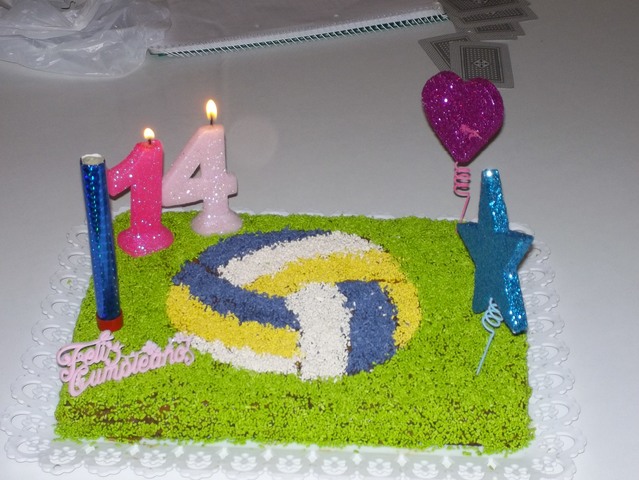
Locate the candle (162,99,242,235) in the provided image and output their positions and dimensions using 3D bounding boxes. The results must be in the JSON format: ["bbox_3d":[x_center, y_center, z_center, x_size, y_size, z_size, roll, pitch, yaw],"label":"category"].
[{"bbox_3d":[-0.096,-0.058,1.012,0.069,0.115,0.036,-10,37,-14],"label":"candle"}]

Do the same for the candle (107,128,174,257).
[{"bbox_3d":[-0.140,-0.042,0.997,0.057,0.104,0.038,-7,38,-18],"label":"candle"}]

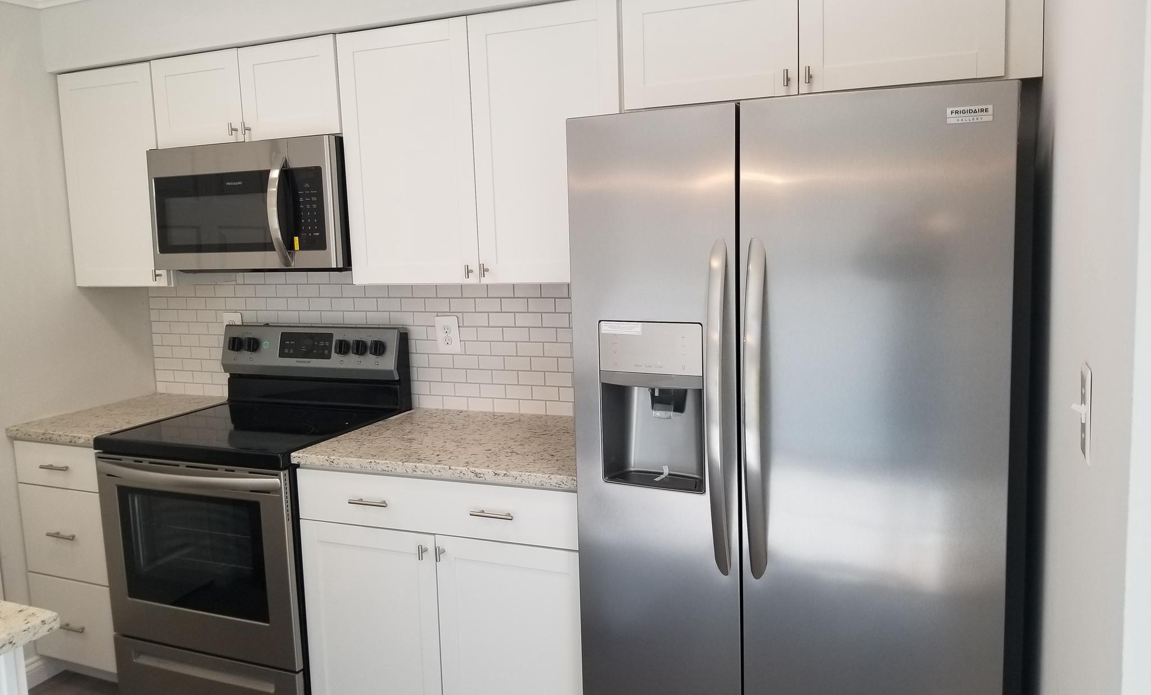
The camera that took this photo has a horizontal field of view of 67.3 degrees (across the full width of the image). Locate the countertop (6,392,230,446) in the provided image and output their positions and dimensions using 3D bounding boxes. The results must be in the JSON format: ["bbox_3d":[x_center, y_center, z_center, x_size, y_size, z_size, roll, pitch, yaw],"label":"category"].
[{"bbox_3d":[-1.607,0.256,3.145,0.460,0.032,0.645,2,8,23],"label":"countertop"}]

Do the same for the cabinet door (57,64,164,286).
[{"bbox_3d":[-1.625,-0.594,3.047,0.455,0.755,0.021,2,8,23],"label":"cabinet door"}]

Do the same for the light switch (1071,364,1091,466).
[{"bbox_3d":[0.646,0.083,1.111,0.024,0.116,0.070,2,8,23],"label":"light switch"}]

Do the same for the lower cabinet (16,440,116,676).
[{"bbox_3d":[-1.591,0.698,3.209,0.456,0.862,0.630,2,8,23],"label":"lower cabinet"}]

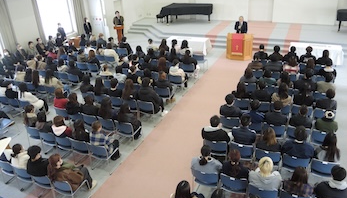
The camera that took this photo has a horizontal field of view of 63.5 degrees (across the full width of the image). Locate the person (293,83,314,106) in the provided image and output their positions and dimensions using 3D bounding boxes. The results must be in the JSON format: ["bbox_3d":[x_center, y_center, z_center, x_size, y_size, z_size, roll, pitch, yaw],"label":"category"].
[{"bbox_3d":[3.465,0.134,7.584,0.520,1.270,0.760,8,29,24],"label":"person"}]

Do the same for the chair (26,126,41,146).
[{"bbox_3d":[-3.421,1.005,7.409,0.515,0.775,0.525,9,29,23],"label":"chair"}]

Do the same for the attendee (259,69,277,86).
[{"bbox_3d":[2.832,-0.430,8.430,0.490,1.240,0.740,9,30,23],"label":"attendee"}]

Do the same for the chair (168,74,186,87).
[{"bbox_3d":[0.180,-0.598,10.214,0.515,0.775,0.525,9,29,23],"label":"chair"}]

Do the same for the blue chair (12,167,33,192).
[{"bbox_3d":[-3.053,1.631,6.146,0.520,0.780,0.520,8,29,24],"label":"blue chair"}]

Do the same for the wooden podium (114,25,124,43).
[{"bbox_3d":[-3.298,-3.901,17.046,0.580,1.020,0.460,-13,28,-18],"label":"wooden podium"}]

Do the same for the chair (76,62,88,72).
[{"bbox_3d":[-3.590,-1.201,11.835,0.520,0.780,0.520,8,29,24],"label":"chair"}]

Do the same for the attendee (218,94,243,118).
[{"bbox_3d":[1.501,0.413,7.332,0.520,1.320,0.750,8,29,22],"label":"attendee"}]

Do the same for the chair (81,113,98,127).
[{"bbox_3d":[-2.043,0.658,7.595,0.510,0.770,0.550,8,30,24],"label":"chair"}]

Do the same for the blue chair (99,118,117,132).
[{"bbox_3d":[-1.558,0.714,7.300,0.485,0.765,0.490,9,30,23],"label":"blue chair"}]

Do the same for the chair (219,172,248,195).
[{"bbox_3d":[1.209,1.678,5.481,0.515,0.775,0.525,9,29,23],"label":"chair"}]

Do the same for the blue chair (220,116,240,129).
[{"bbox_3d":[1.540,0.718,7.384,0.515,0.775,0.525,9,29,23],"label":"blue chair"}]

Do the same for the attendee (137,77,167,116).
[{"bbox_3d":[-0.577,-0.039,8.034,0.560,1.380,0.820,8,30,24],"label":"attendee"}]

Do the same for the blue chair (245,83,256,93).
[{"bbox_3d":[2.304,-0.197,8.519,0.510,0.770,0.550,8,30,24],"label":"blue chair"}]

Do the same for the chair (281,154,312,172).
[{"bbox_3d":[2.480,1.390,5.789,0.520,0.780,0.520,8,29,24],"label":"chair"}]

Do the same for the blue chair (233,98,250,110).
[{"bbox_3d":[1.908,0.236,7.779,0.485,0.765,0.490,9,30,23],"label":"blue chair"}]

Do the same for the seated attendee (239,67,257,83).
[{"bbox_3d":[2.395,-0.476,9.041,0.500,1.250,0.740,8,29,22],"label":"seated attendee"}]

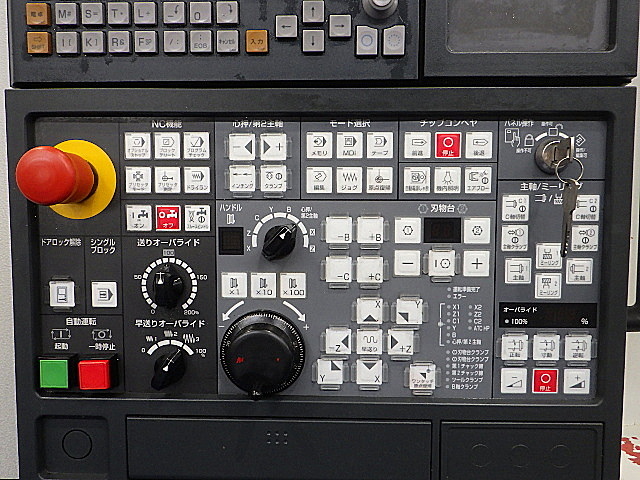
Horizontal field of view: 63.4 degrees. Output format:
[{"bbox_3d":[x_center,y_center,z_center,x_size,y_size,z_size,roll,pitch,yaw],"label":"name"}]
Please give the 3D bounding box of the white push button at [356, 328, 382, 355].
[{"bbox_3d":[0.037,0.076,0.388,0.019,0.019,0.006,0,3,2],"label":"white push button"}]

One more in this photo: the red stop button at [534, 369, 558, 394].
[{"bbox_3d":[0.170,0.106,0.393,0.019,0.019,0.008,0,3,2],"label":"red stop button"}]

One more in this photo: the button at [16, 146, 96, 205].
[{"bbox_3d":[-0.183,-0.044,0.363,0.040,0.040,0.042,0,3,2],"label":"button"}]

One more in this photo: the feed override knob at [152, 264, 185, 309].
[{"bbox_3d":[-0.114,0.035,0.381,0.024,0.029,0.018,0,4,1],"label":"feed override knob"}]

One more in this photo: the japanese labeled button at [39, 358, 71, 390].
[{"bbox_3d":[-0.202,0.102,0.399,0.022,0.022,0.012,0,3,2],"label":"japanese labeled button"}]

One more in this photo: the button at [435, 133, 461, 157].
[{"bbox_3d":[0.093,-0.069,0.377,0.019,0.019,0.006,0,4,1],"label":"button"}]

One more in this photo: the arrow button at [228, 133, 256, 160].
[{"bbox_3d":[-0.056,-0.068,0.380,0.019,0.019,0.006,0,4,1],"label":"arrow button"}]

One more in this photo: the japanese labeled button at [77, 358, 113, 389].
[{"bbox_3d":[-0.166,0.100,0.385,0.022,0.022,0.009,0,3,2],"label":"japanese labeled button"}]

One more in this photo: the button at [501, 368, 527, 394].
[{"bbox_3d":[0.146,0.106,0.393,0.019,0.019,0.008,0,3,2],"label":"button"}]

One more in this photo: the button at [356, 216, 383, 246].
[{"bbox_3d":[0.038,-0.007,0.390,0.019,0.019,0.008,0,3,2],"label":"button"}]

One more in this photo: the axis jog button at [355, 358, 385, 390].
[{"bbox_3d":[0.037,0.098,0.389,0.019,0.019,0.006,0,4,1],"label":"axis jog button"}]

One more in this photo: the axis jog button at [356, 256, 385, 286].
[{"bbox_3d":[0.037,0.022,0.385,0.019,0.019,0.006,0,3,2],"label":"axis jog button"}]

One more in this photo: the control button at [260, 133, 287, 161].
[{"bbox_3d":[-0.034,-0.069,0.388,0.019,0.019,0.008,0,3,2],"label":"control button"}]

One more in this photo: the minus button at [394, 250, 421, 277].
[{"bbox_3d":[0.065,0.017,0.384,0.018,0.019,0.006,0,3,2],"label":"minus button"}]

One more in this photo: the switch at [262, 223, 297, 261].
[{"bbox_3d":[-0.029,0.002,0.378,0.025,0.026,0.018,0,4,1],"label":"switch"}]

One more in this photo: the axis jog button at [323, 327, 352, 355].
[{"bbox_3d":[0.014,0.076,0.389,0.019,0.019,0.006,0,3,2],"label":"axis jog button"}]

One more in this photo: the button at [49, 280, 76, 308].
[{"bbox_3d":[-0.192,0.040,0.389,0.019,0.019,0.006,0,4,1],"label":"button"}]

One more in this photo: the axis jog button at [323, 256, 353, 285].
[{"bbox_3d":[0.015,0.022,0.392,0.019,0.019,0.008,0,3,2],"label":"axis jog button"}]

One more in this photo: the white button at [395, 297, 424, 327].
[{"bbox_3d":[0.068,0.054,0.393,0.019,0.019,0.008,0,3,2],"label":"white button"}]

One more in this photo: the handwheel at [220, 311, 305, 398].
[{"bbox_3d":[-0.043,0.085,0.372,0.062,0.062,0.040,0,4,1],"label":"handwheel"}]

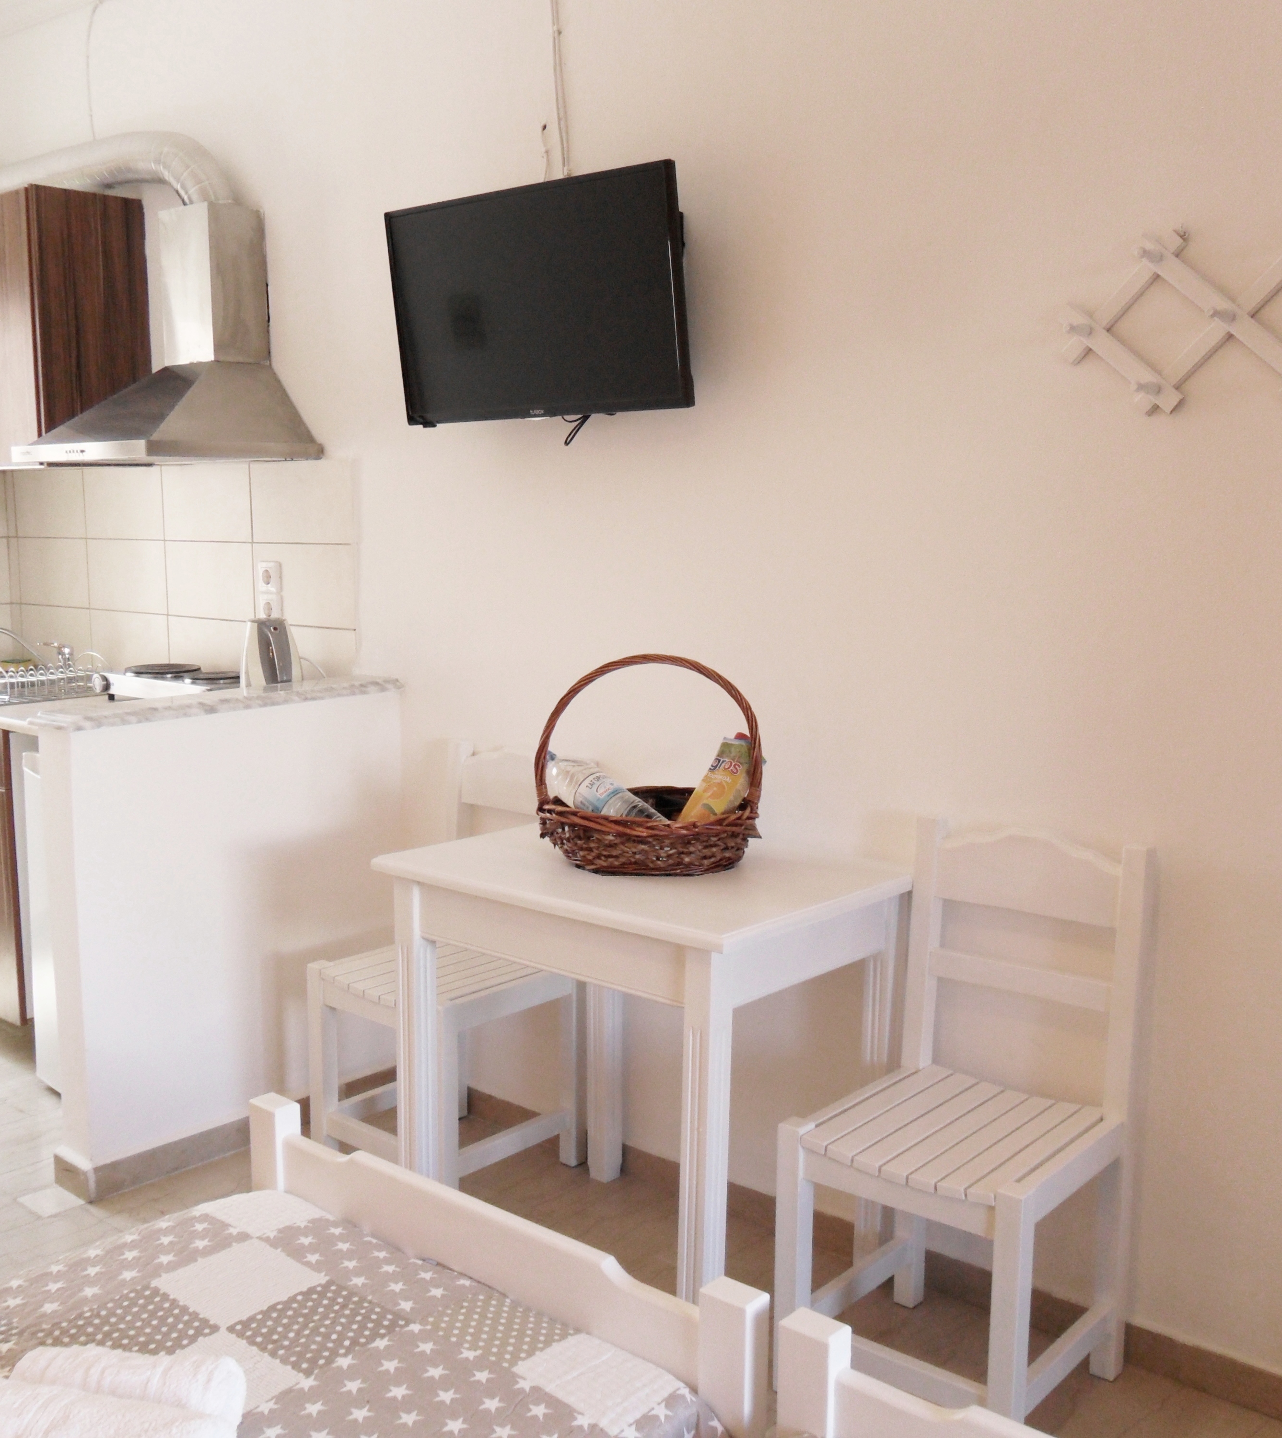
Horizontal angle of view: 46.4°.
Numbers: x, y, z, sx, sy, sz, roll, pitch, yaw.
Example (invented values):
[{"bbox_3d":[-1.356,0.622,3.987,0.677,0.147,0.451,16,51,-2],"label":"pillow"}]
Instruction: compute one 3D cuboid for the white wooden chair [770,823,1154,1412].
[{"bbox_3d":[0.515,0.640,2.373,0.404,0.874,0.447,6,10,39],"label":"white wooden chair"}]

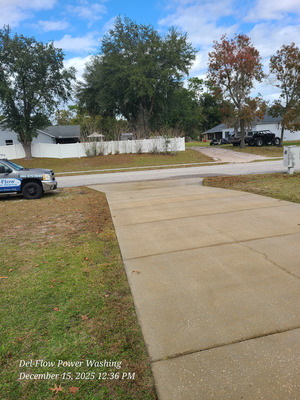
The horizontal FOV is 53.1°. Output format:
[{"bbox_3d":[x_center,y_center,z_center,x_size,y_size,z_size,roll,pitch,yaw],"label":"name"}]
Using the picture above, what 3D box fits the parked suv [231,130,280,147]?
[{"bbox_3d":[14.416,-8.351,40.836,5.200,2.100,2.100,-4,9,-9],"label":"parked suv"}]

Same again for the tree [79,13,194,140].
[{"bbox_3d":[-1.839,-17.608,46.480,18.500,19.500,18.000,-4,9,-9],"label":"tree"}]

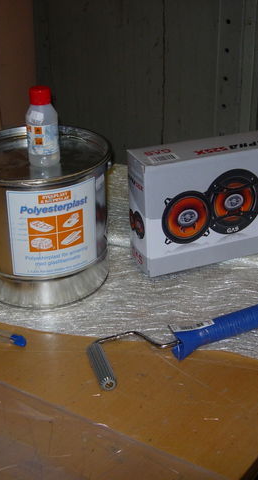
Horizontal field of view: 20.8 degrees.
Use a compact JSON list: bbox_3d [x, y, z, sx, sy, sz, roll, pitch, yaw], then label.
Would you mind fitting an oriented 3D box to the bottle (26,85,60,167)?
[{"bbox_3d":[-0.105,-0.141,0.870,0.039,0.094,0.039,-2,26,-3],"label":"bottle"}]

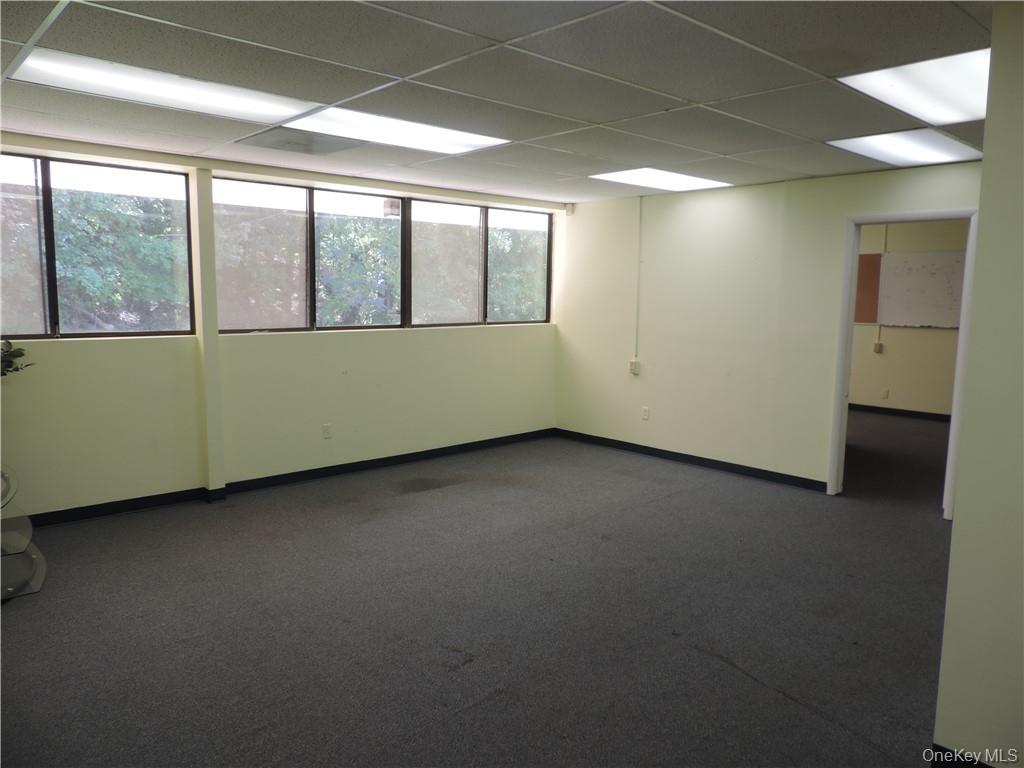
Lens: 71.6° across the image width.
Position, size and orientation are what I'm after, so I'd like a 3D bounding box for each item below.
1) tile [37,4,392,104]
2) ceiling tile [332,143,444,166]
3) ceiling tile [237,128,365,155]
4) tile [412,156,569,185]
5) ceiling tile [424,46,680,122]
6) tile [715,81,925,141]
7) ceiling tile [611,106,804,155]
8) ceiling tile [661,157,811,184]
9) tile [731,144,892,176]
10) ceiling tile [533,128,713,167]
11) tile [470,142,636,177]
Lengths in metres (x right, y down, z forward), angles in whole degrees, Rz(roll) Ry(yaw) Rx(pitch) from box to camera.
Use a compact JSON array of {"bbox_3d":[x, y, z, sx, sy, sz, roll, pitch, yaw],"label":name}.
[{"bbox_3d":[-1.099,-1.253,2.760,1.203,0.020,0.594,-6,11,-41],"label":"tile"},{"bbox_3d":[-0.778,-1.517,4.667,0.594,0.020,0.594,-6,11,-41],"label":"ceiling tile"},{"bbox_3d":[-1.232,-1.467,4.263,0.594,0.020,0.594,-6,11,-41],"label":"ceiling tile"},{"bbox_3d":[-0.098,-1.593,5.273,1.203,0.020,0.594,-6,11,-41],"label":"tile"},{"bbox_3d":[0.216,-1.286,3.119,1.203,0.020,0.594,-6,11,-41],"label":"ceiling tile"},{"bbox_3d":[1.530,-1.318,3.479,1.203,0.020,0.594,-6,11,-41],"label":"tile"},{"bbox_3d":[1.123,-1.386,3.927,1.203,0.020,0.594,-6,11,-41],"label":"ceiling tile"},{"bbox_3d":[1.565,-1.550,5.131,1.045,0.020,0.594,-6,11,-41],"label":"ceiling tile"},{"bbox_3d":[1.967,-1.480,4.678,1.033,0.020,0.594,-6,11,-41],"label":"tile"},{"bbox_3d":[0.716,-1.455,4.376,1.203,0.020,0.594,-6,11,-41],"label":"ceiling tile"},{"bbox_3d":[0.309,-1.524,4.824,1.203,0.020,0.594,-6,11,-41],"label":"tile"}]

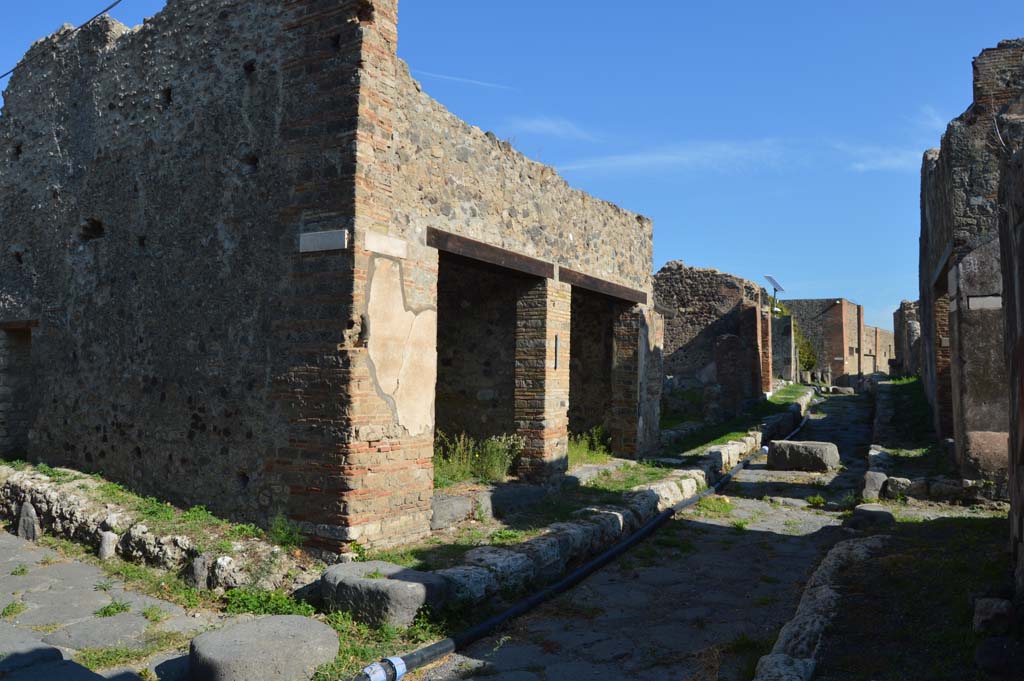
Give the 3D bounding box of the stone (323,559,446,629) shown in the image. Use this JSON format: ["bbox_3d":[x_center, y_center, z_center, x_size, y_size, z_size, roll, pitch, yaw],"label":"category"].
[{"bbox_3d":[-0.810,1.655,5.055,0.750,0.290,0.430,1,-1,13],"label":"stone"}]

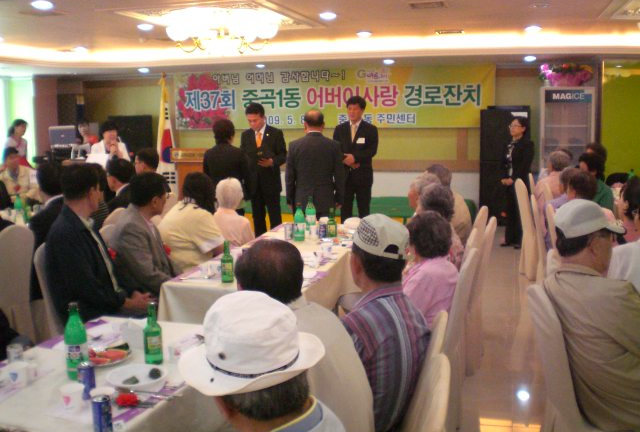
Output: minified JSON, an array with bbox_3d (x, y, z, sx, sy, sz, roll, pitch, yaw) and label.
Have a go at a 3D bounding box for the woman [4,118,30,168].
[{"bbox_3d":[-3.869,-0.460,9.115,0.300,1.570,0.440,4,10,28],"label":"woman"}]

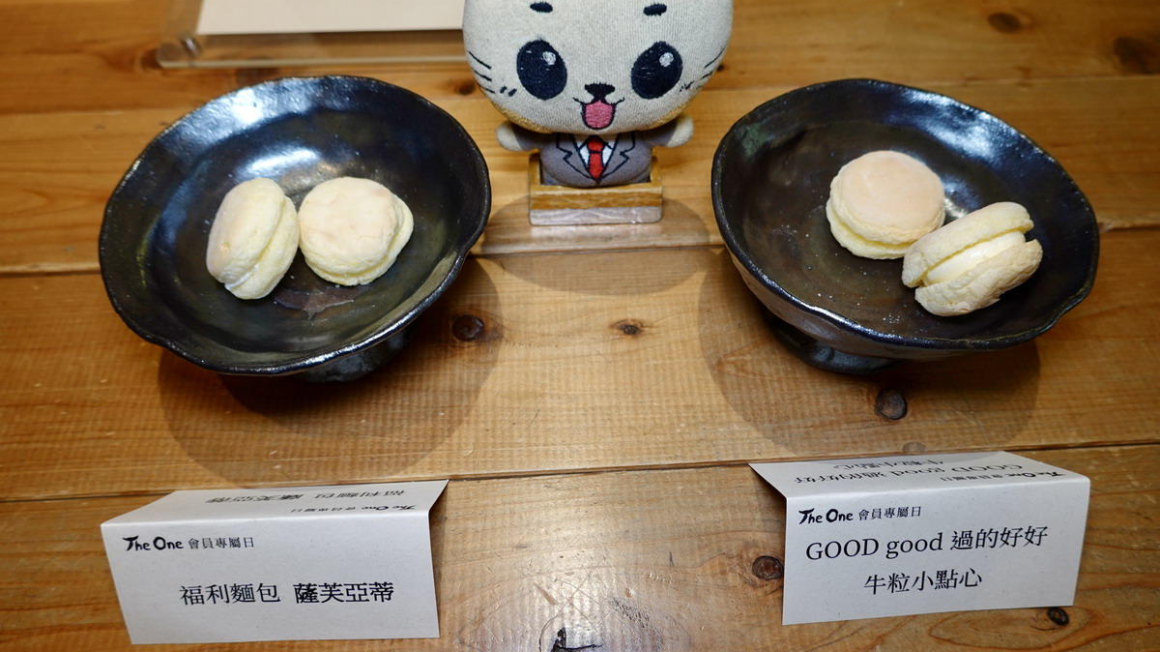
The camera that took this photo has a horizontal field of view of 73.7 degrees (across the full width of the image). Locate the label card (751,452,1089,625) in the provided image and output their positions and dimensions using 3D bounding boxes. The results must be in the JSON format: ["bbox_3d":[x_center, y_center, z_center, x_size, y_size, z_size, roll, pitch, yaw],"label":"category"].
[{"bbox_3d":[0.122,0.066,0.276,0.105,0.038,0.062,-3,55,-3],"label":"label card"}]

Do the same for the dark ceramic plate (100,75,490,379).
[{"bbox_3d":[-0.106,-0.027,0.320,0.150,0.071,0.150,-2,55,-2],"label":"dark ceramic plate"}]

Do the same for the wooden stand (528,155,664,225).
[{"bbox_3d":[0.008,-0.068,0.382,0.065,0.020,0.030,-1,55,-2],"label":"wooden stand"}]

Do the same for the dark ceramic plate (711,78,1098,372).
[{"bbox_3d":[0.122,-0.029,0.324,0.144,0.071,0.144,0,55,0],"label":"dark ceramic plate"}]

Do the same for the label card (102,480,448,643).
[{"bbox_3d":[-0.102,0.074,0.268,0.105,0.040,0.057,-2,55,-2],"label":"label card"}]

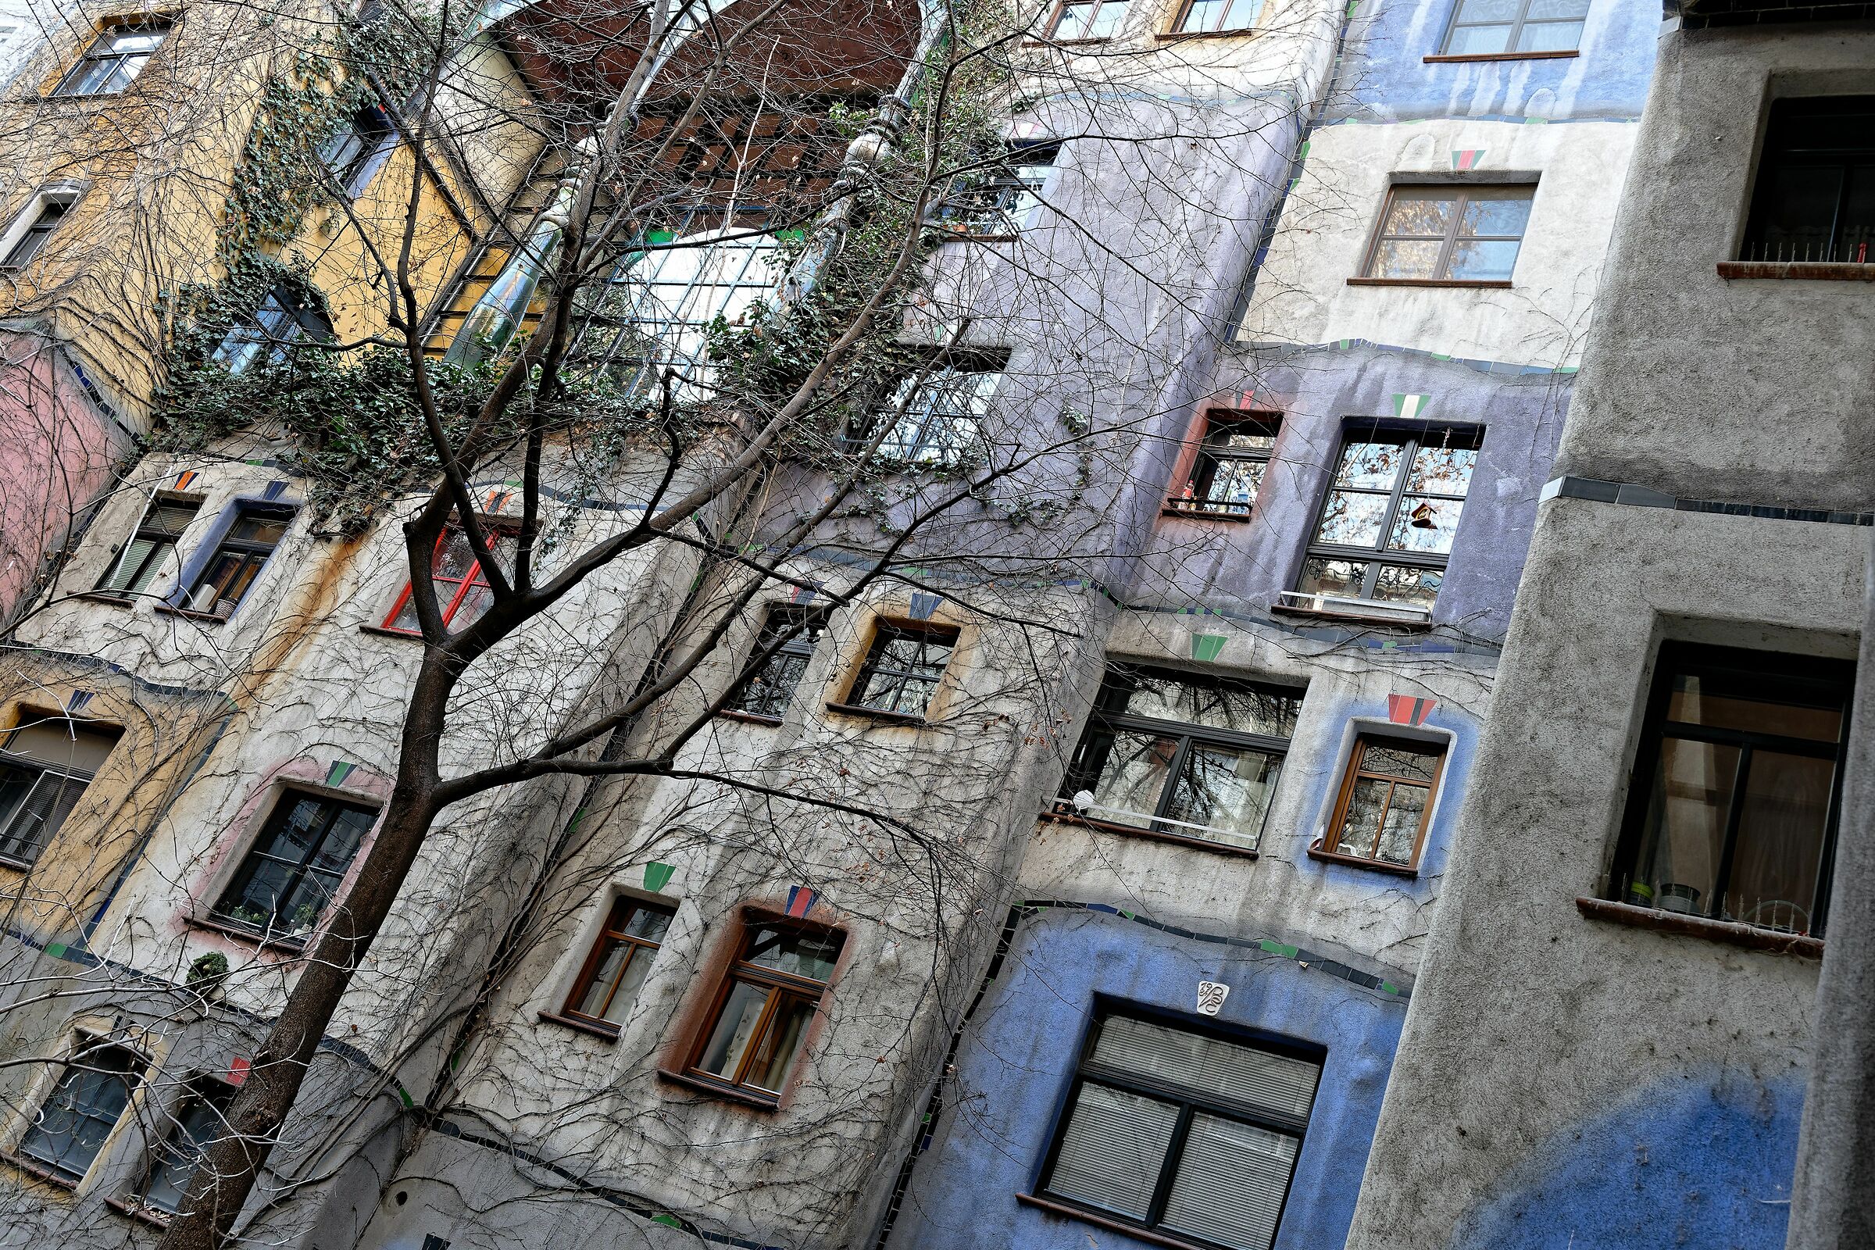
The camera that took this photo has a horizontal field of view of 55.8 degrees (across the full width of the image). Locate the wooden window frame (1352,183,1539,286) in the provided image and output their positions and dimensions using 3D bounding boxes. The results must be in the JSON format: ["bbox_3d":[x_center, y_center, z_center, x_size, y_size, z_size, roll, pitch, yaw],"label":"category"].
[{"bbox_3d":[4.809,-3.547,16.538,1.422,1.408,0.120,7,-30,29],"label":"wooden window frame"}]

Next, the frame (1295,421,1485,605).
[{"bbox_3d":[3.826,-0.776,14.982,1.255,2.033,0.120,7,-30,29],"label":"frame"}]

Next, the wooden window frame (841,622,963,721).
[{"bbox_3d":[-0.228,0.495,15.122,0.825,0.908,0.120,7,-30,29],"label":"wooden window frame"}]

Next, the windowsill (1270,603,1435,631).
[{"bbox_3d":[3.378,0.010,14.388,1.317,0.060,0.250,7,-30,29],"label":"windowsill"}]

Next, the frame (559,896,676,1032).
[{"bbox_3d":[-2.509,2.826,14.497,0.713,1.184,0.120,7,-30,29],"label":"frame"}]

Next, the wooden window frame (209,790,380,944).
[{"bbox_3d":[-5.607,2.205,15.741,1.382,1.419,0.120,7,-30,29],"label":"wooden window frame"}]

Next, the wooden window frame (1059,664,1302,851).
[{"bbox_3d":[2.024,1.128,14.443,1.798,1.586,0.120,7,-30,29],"label":"wooden window frame"}]

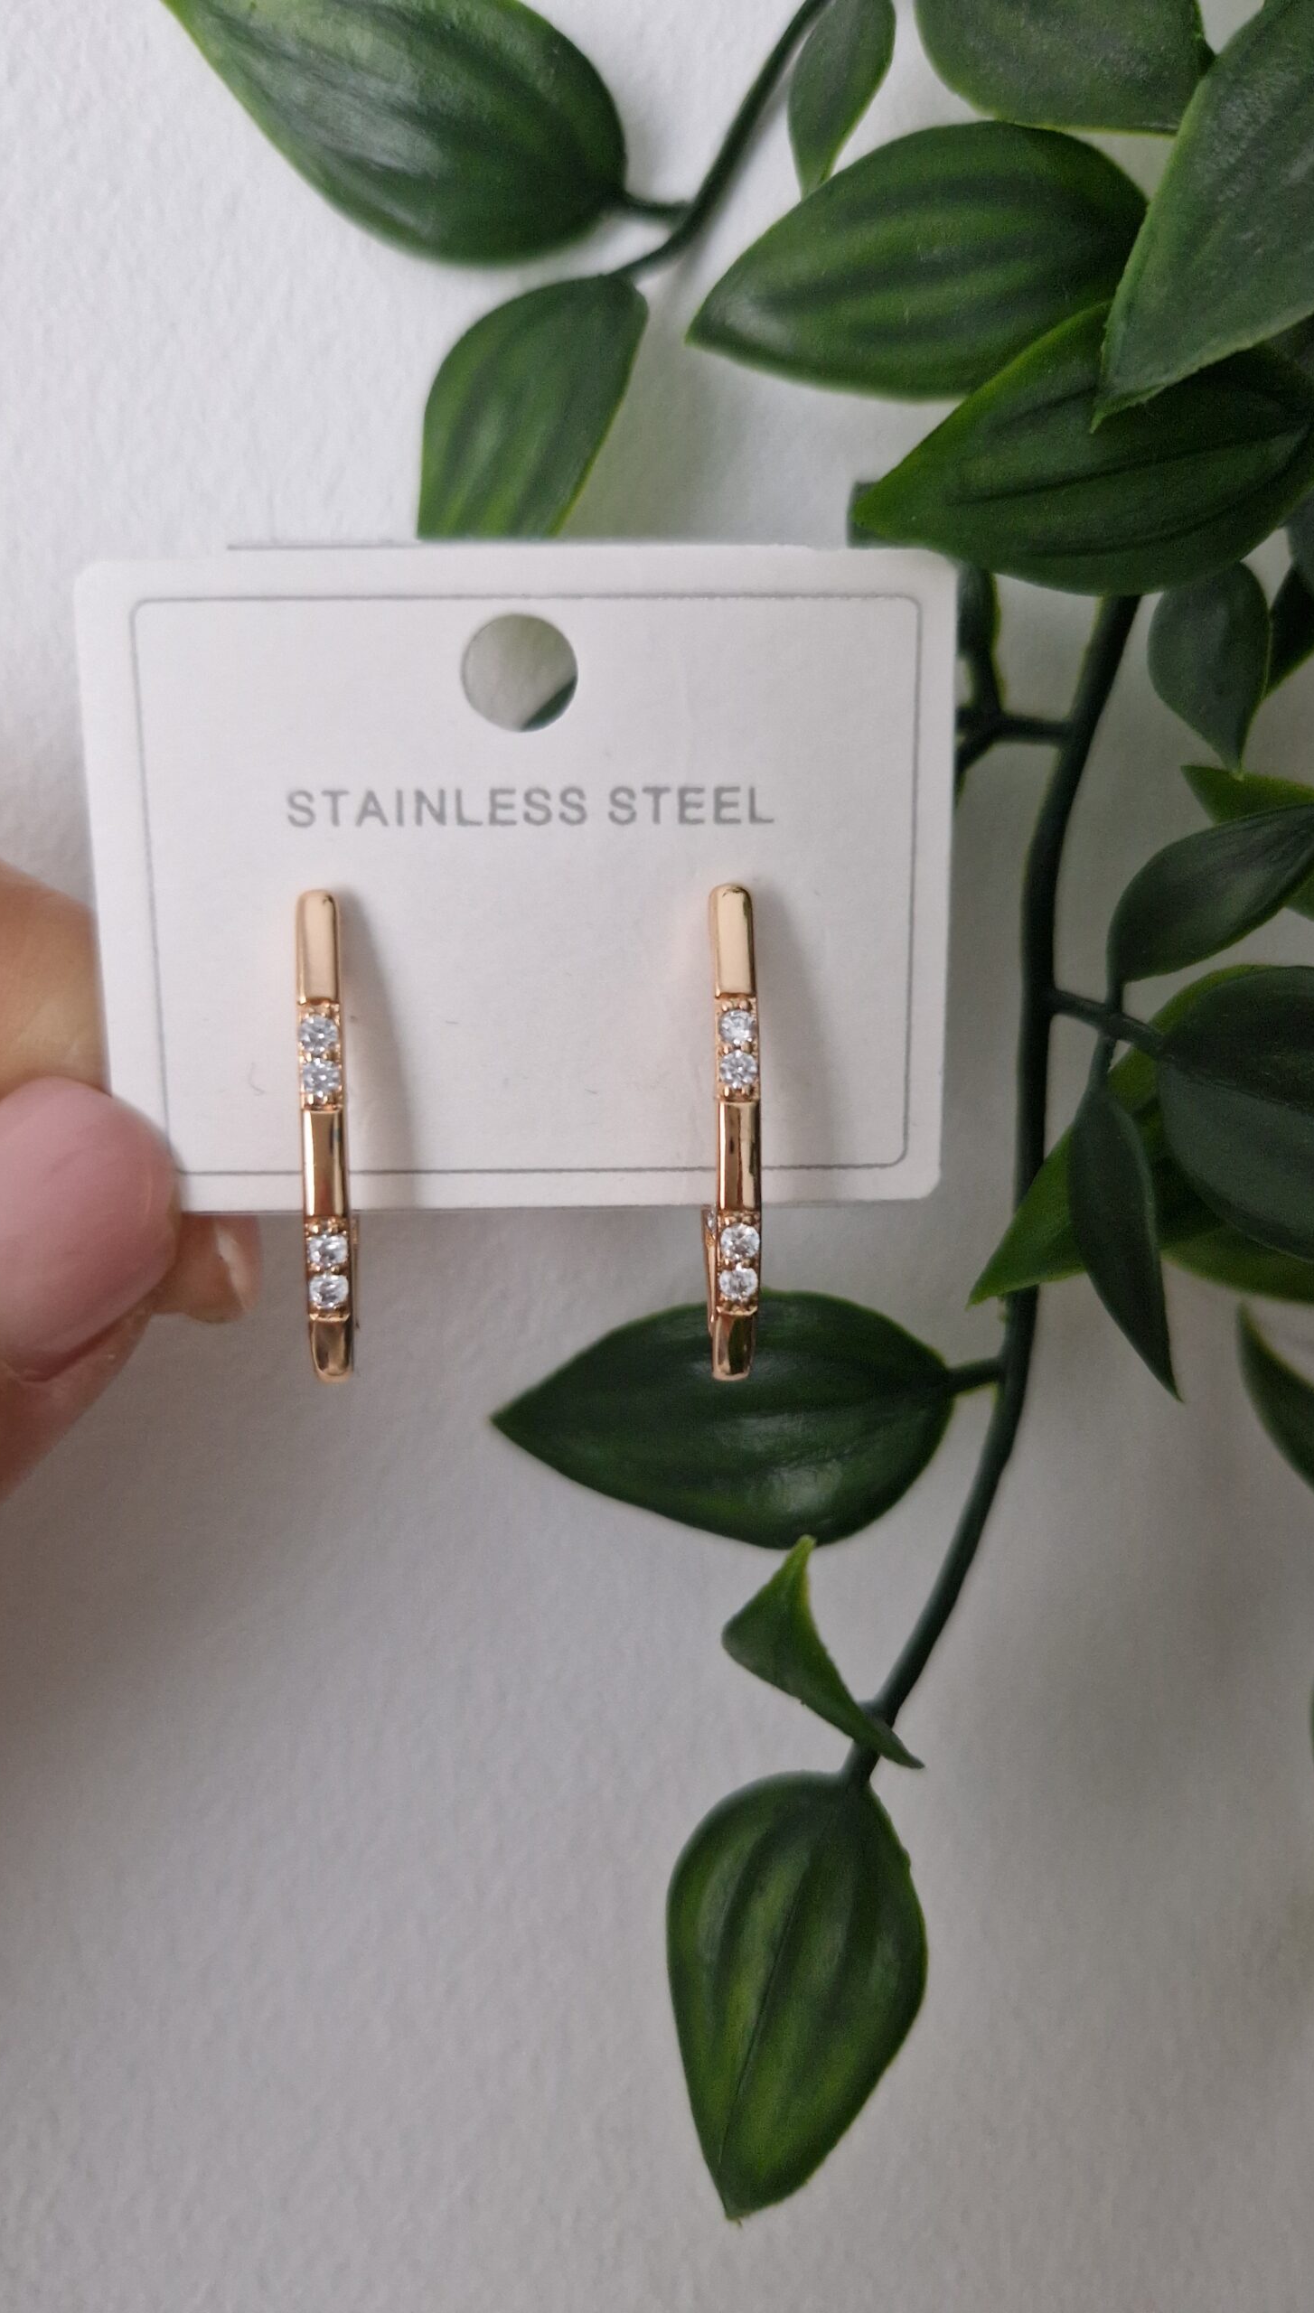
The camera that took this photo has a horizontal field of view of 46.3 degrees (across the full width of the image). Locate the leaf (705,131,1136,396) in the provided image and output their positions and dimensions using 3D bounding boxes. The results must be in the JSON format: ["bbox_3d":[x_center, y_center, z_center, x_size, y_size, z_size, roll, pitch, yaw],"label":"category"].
[{"bbox_3d":[0.027,-0.090,0.156,0.049,0.025,0.010,-9,10,2],"label":"leaf"}]

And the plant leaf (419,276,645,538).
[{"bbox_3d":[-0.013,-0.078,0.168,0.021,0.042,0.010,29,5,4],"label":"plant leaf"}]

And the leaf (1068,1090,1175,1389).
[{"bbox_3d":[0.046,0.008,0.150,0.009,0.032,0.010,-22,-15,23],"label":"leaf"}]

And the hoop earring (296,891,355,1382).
[{"bbox_3d":[-0.022,-0.002,0.104,0.003,0.032,0.022,-2,10,-10],"label":"hoop earring"}]

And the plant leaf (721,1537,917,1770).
[{"bbox_3d":[0.018,0.055,0.162,0.013,0.034,0.015,-27,23,12],"label":"plant leaf"}]

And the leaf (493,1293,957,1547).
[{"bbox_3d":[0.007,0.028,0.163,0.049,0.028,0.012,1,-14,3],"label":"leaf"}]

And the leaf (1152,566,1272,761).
[{"bbox_3d":[0.054,-0.047,0.149,0.012,0.019,0.006,-12,10,2],"label":"leaf"}]

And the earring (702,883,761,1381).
[{"bbox_3d":[0.005,-0.002,0.104,0.003,0.032,0.022,0,10,0],"label":"earring"}]

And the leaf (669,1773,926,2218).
[{"bbox_3d":[0.015,0.096,0.175,0.030,0.058,0.010,8,10,-1],"label":"leaf"}]

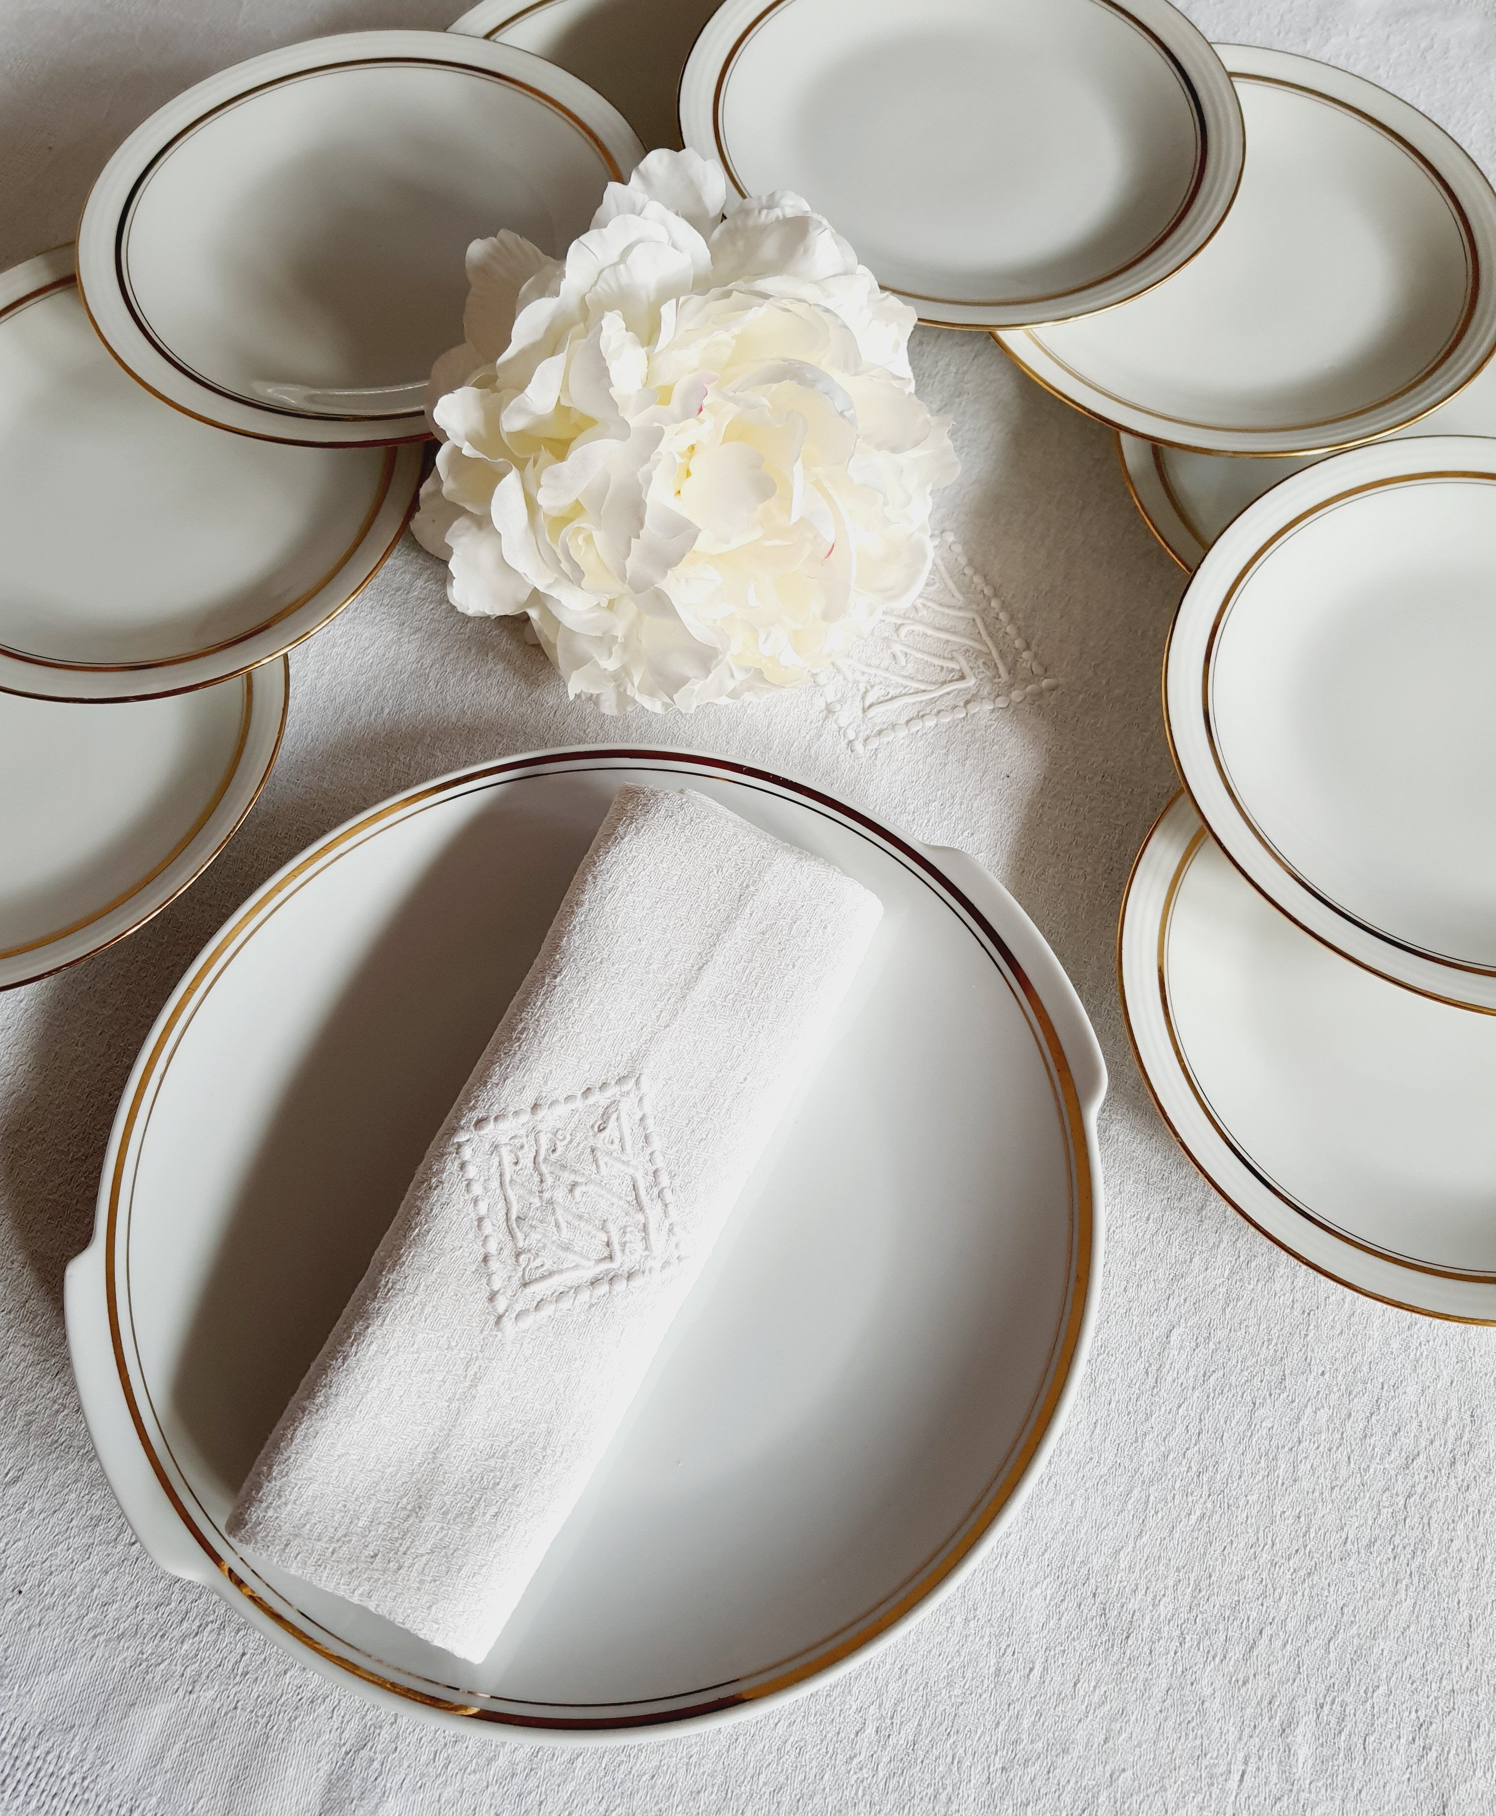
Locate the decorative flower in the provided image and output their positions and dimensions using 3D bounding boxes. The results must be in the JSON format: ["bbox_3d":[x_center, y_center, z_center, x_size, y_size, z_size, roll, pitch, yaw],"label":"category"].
[{"bbox_3d":[-0.019,-0.146,0.460,0.163,0.118,0.162,0,66,0],"label":"decorative flower"}]

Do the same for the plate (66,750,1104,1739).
[{"bbox_3d":[-0.040,0.076,0.413,0.284,0.025,0.267,0,66,0],"label":"plate"}]

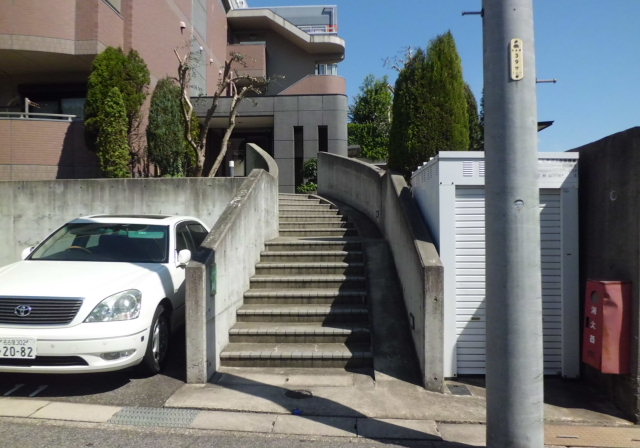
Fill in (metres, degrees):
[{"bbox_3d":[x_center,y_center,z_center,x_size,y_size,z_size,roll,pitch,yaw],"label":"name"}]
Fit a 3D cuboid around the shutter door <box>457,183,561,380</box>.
[{"bbox_3d":[1.874,0.558,4.780,1.065,1.880,0.060,0,-1,1],"label":"shutter door"}]

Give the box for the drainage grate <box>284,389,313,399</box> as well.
[{"bbox_3d":[-0.185,1.510,4.230,0.245,0.030,0.245,0,-1,0],"label":"drainage grate"}]

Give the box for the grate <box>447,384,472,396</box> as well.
[{"bbox_3d":[1.306,1.566,4.500,0.195,0.030,0.270,0,-1,5],"label":"grate"}]

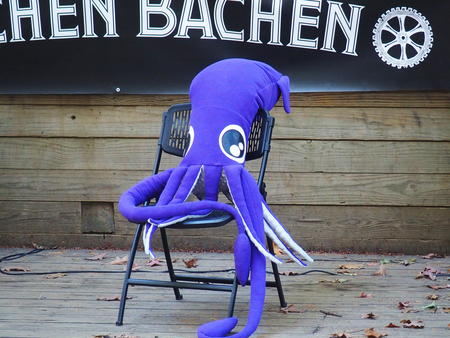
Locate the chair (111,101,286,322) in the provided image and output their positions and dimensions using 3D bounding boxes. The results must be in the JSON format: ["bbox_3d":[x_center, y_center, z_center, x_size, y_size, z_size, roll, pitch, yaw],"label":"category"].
[{"bbox_3d":[-0.095,0.183,15.372,0.495,0.812,0.567,3,11,25],"label":"chair"}]

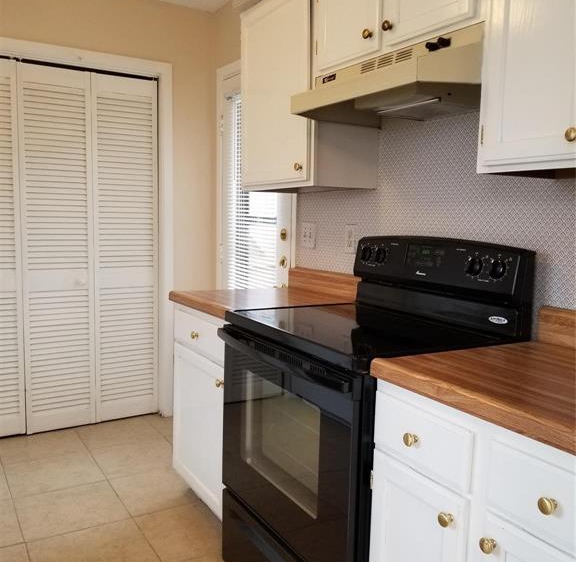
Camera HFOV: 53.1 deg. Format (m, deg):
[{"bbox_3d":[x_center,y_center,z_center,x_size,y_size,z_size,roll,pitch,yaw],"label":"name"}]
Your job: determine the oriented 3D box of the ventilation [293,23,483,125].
[{"bbox_3d":[0.383,-0.623,1.815,0.420,0.142,0.762,-2,7,-31],"label":"ventilation"}]

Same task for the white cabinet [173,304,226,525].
[{"bbox_3d":[-0.098,0.534,2.490,0.605,0.865,0.600,-2,7,-31],"label":"white cabinet"}]

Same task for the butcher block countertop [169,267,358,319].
[{"bbox_3d":[-0.092,0.040,2.433,0.630,0.131,0.600,-2,7,-31],"label":"butcher block countertop"}]

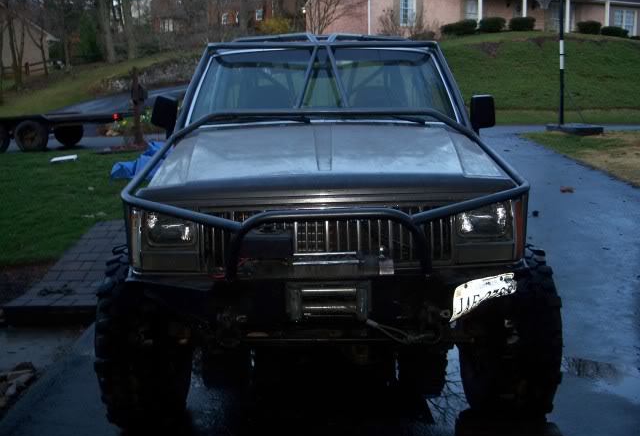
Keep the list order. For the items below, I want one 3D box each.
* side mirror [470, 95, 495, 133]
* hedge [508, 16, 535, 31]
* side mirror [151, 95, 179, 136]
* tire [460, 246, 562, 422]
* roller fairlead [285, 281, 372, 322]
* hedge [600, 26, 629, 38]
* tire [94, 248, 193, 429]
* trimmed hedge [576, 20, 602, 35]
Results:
[{"bbox_3d":[0.998,-0.638,4.200,0.145,0.225,0.100,-3,12,-8],"label":"side mirror"},{"bbox_3d":[11.425,-10.929,38.500,1.350,0.800,1.100,-8,12,-32],"label":"hedge"},{"bbox_3d":[-0.955,-0.629,4.200,0.150,0.235,0.100,8,12,7],"label":"side mirror"},{"bbox_3d":[0.940,0.562,3.520,0.320,0.930,0.930,-1,12,0],"label":"tire"},{"bbox_3d":[0.032,0.317,2.550,0.305,0.130,0.120,-1,12,0],"label":"roller fairlead"},{"bbox_3d":[17.878,-11.253,41.500,1.400,0.700,1.100,-8,12,-32],"label":"hedge"},{"bbox_3d":[-0.830,0.578,3.480,0.320,0.930,0.930,-1,12,0],"label":"tire"},{"bbox_3d":[15.955,-11.248,40.500,1.300,0.800,1.100,-8,12,-32],"label":"trimmed hedge"}]

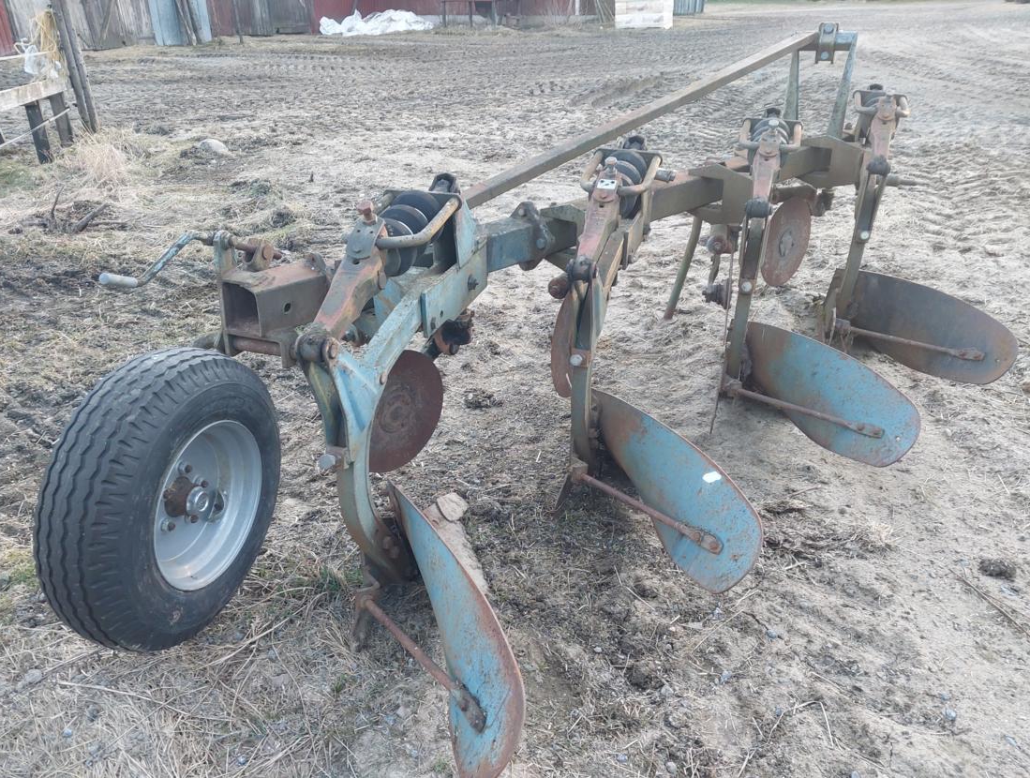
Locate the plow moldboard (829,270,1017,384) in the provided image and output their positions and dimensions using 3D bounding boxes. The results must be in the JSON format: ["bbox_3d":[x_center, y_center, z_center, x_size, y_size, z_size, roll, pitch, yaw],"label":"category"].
[{"bbox_3d":[1.677,-0.264,3.422,0.165,0.380,0.940,-10,29,-17],"label":"plow moldboard"}]

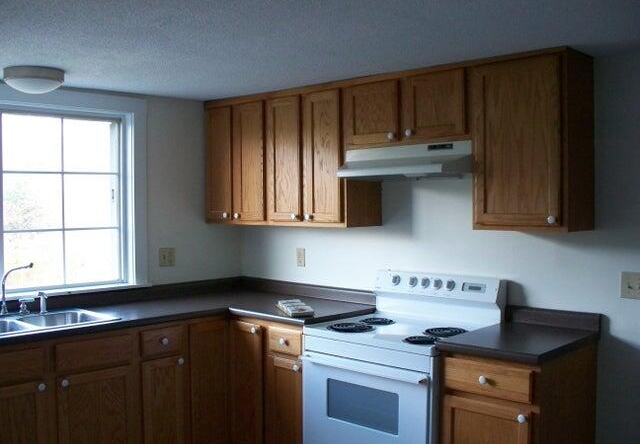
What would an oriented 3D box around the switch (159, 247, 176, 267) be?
[{"bbox_3d":[-0.953,0.222,4.177,0.008,0.117,0.118,1,2,42],"label":"switch"}]

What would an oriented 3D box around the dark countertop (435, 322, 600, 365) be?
[{"bbox_3d":[0.875,0.519,2.912,0.459,0.036,0.635,1,2,42],"label":"dark countertop"}]

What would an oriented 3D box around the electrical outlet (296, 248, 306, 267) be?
[{"bbox_3d":[-0.122,0.226,4.239,0.072,0.117,0.008,1,2,42],"label":"electrical outlet"}]

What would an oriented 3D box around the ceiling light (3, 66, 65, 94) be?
[{"bbox_3d":[-1.404,-0.686,3.279,0.277,0.106,0.277,0,1,0],"label":"ceiling light"}]

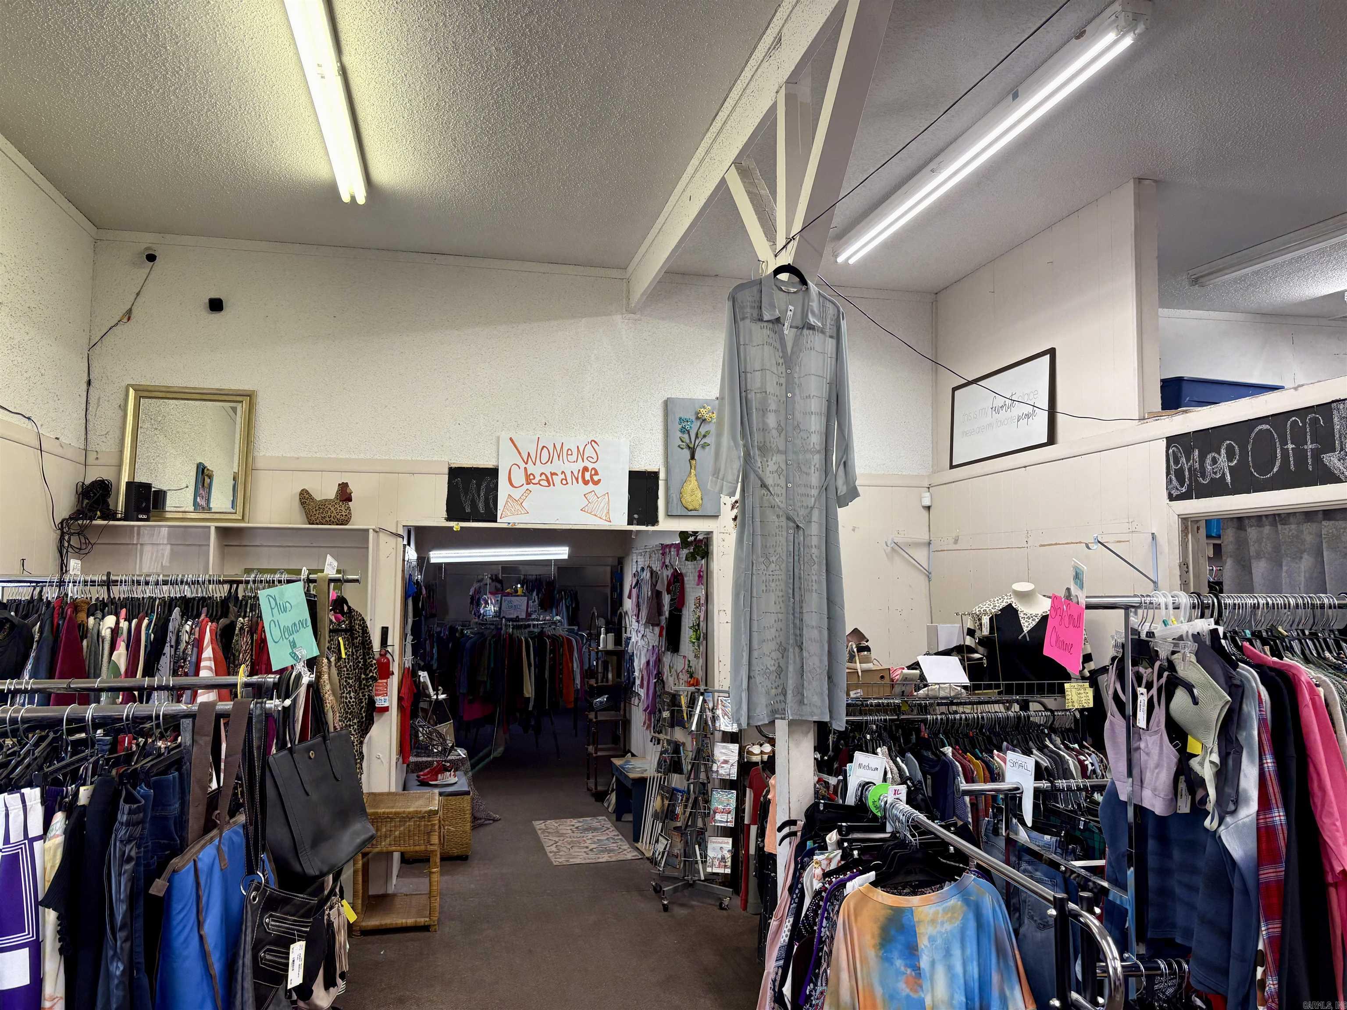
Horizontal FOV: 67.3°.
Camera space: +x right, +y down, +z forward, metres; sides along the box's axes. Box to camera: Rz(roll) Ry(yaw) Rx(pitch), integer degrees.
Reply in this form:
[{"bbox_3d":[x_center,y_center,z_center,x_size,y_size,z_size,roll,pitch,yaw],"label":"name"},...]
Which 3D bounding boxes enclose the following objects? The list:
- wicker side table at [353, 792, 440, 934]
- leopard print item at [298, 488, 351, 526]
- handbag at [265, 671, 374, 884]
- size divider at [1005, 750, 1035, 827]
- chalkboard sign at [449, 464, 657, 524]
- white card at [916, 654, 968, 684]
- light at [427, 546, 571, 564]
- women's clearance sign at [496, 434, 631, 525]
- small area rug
[{"bbox_3d":[-1.383,1.790,5.091,0.395,0.580,0.420,1,-5,-12],"label":"wicker side table"},{"bbox_3d":[-1.883,0.010,5.459,0.260,0.200,0.130,0,-5,-1],"label":"leopard print item"},{"bbox_3d":[-0.871,0.640,2.461,0.120,0.445,0.360,-11,-6,6],"label":"handbag"},{"bbox_3d":[0.753,0.618,2.200,0.004,0.150,0.070,4,0,-36],"label":"size divider"},{"bbox_3d":[-0.681,-0.050,5.856,1.225,0.320,0.020,1,-5,-12],"label":"chalkboard sign"},{"bbox_3d":[1.183,0.728,4.430,0.197,0.160,0.005,3,-49,-13],"label":"white card"},{"bbox_3d":[-1.518,0.433,8.872,1.230,0.100,0.130,-1,-4,-12],"label":"light"},{"bbox_3d":[-0.630,-0.142,5.864,0.757,0.505,0.015,1,-5,-12],"label":"women's clearance sign"},{"bbox_3d":[-0.596,2.208,6.714,0.540,0.012,1.165,2,-5,-15],"label":"small area rug"}]

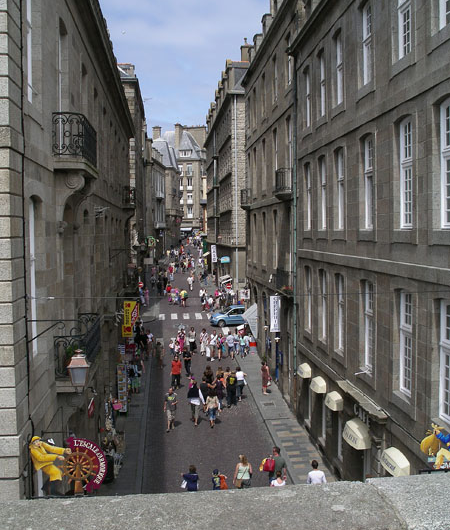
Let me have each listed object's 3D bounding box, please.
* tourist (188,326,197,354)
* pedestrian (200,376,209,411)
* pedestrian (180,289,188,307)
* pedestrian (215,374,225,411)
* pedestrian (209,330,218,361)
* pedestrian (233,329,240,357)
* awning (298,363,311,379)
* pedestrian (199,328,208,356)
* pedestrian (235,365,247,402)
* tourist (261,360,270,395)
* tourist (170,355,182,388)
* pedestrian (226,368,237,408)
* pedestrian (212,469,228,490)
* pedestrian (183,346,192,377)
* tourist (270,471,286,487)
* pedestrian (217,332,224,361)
[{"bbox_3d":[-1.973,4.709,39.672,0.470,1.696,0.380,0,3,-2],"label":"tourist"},{"bbox_3d":[-0.958,5.913,29.446,0.550,1.720,0.420,0,3,3],"label":"pedestrian"},{"bbox_3d":[-3.713,3.020,58.571,0.520,1.630,0.450,-1,3,-5],"label":"pedestrian"},{"bbox_3d":[-0.257,5.743,28.920,0.500,1.660,0.420,-1,3,-5],"label":"pedestrian"},{"bbox_3d":[-0.705,4.818,38.071,0.540,1.780,0.420,-1,3,-9],"label":"pedestrian"},{"bbox_3d":[0.739,4.746,39.647,0.450,1.626,0.380,0,3,-3],"label":"pedestrian"},{"bbox_3d":[3.310,4.386,26.604,0.330,0.410,1.020,-1,3,-5],"label":"awning"},{"bbox_3d":[-1.311,4.832,40.126,0.550,1.650,0.420,-1,3,-5],"label":"pedestrian"},{"bbox_3d":[0.778,5.760,31.061,0.520,1.660,0.450,-1,3,0],"label":"pedestrian"},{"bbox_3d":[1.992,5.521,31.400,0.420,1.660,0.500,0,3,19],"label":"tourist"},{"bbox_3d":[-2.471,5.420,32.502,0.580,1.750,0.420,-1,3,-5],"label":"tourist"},{"bbox_3d":[0.309,5.700,29.401,0.520,1.652,0.380,0,3,-3],"label":"pedestrian"},{"bbox_3d":[-0.235,6.882,19.908,0.400,1.080,0.320,0,3,0],"label":"pedestrian"},{"bbox_3d":[-2.041,5.235,34.804,0.480,1.562,0.380,0,3,0],"label":"pedestrian"},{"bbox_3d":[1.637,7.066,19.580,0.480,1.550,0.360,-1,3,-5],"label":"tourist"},{"bbox_3d":[-0.289,4.939,38.616,0.500,1.650,0.400,-1,3,-5],"label":"pedestrian"}]

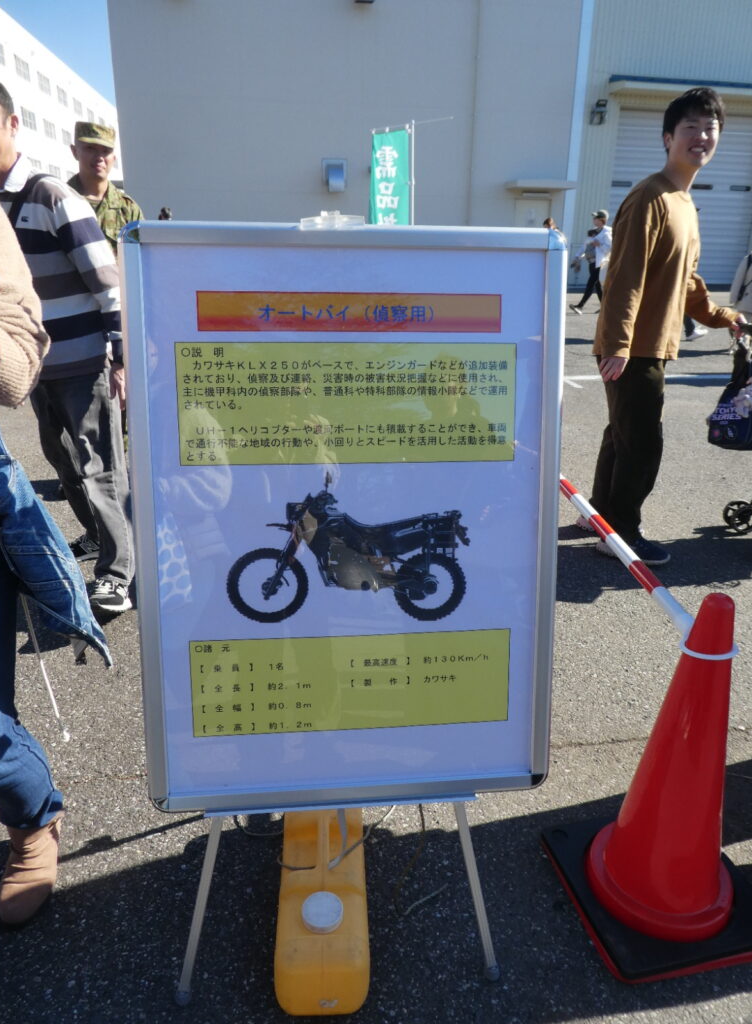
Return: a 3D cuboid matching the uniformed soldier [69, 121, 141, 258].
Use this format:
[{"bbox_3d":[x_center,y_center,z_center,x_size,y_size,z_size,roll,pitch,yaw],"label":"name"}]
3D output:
[{"bbox_3d":[-1.191,-0.830,3.299,0.500,1.740,0.310,-10,22,-26],"label":"uniformed soldier"}]

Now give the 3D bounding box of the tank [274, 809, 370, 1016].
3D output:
[{"bbox_3d":[-0.104,0.721,1.385,0.157,0.156,0.420,-1,20,-4],"label":"tank"}]

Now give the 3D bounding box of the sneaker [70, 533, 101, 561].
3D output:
[{"bbox_3d":[-1.236,0.124,3.051,0.290,0.116,0.105,-14,25,-34],"label":"sneaker"}]

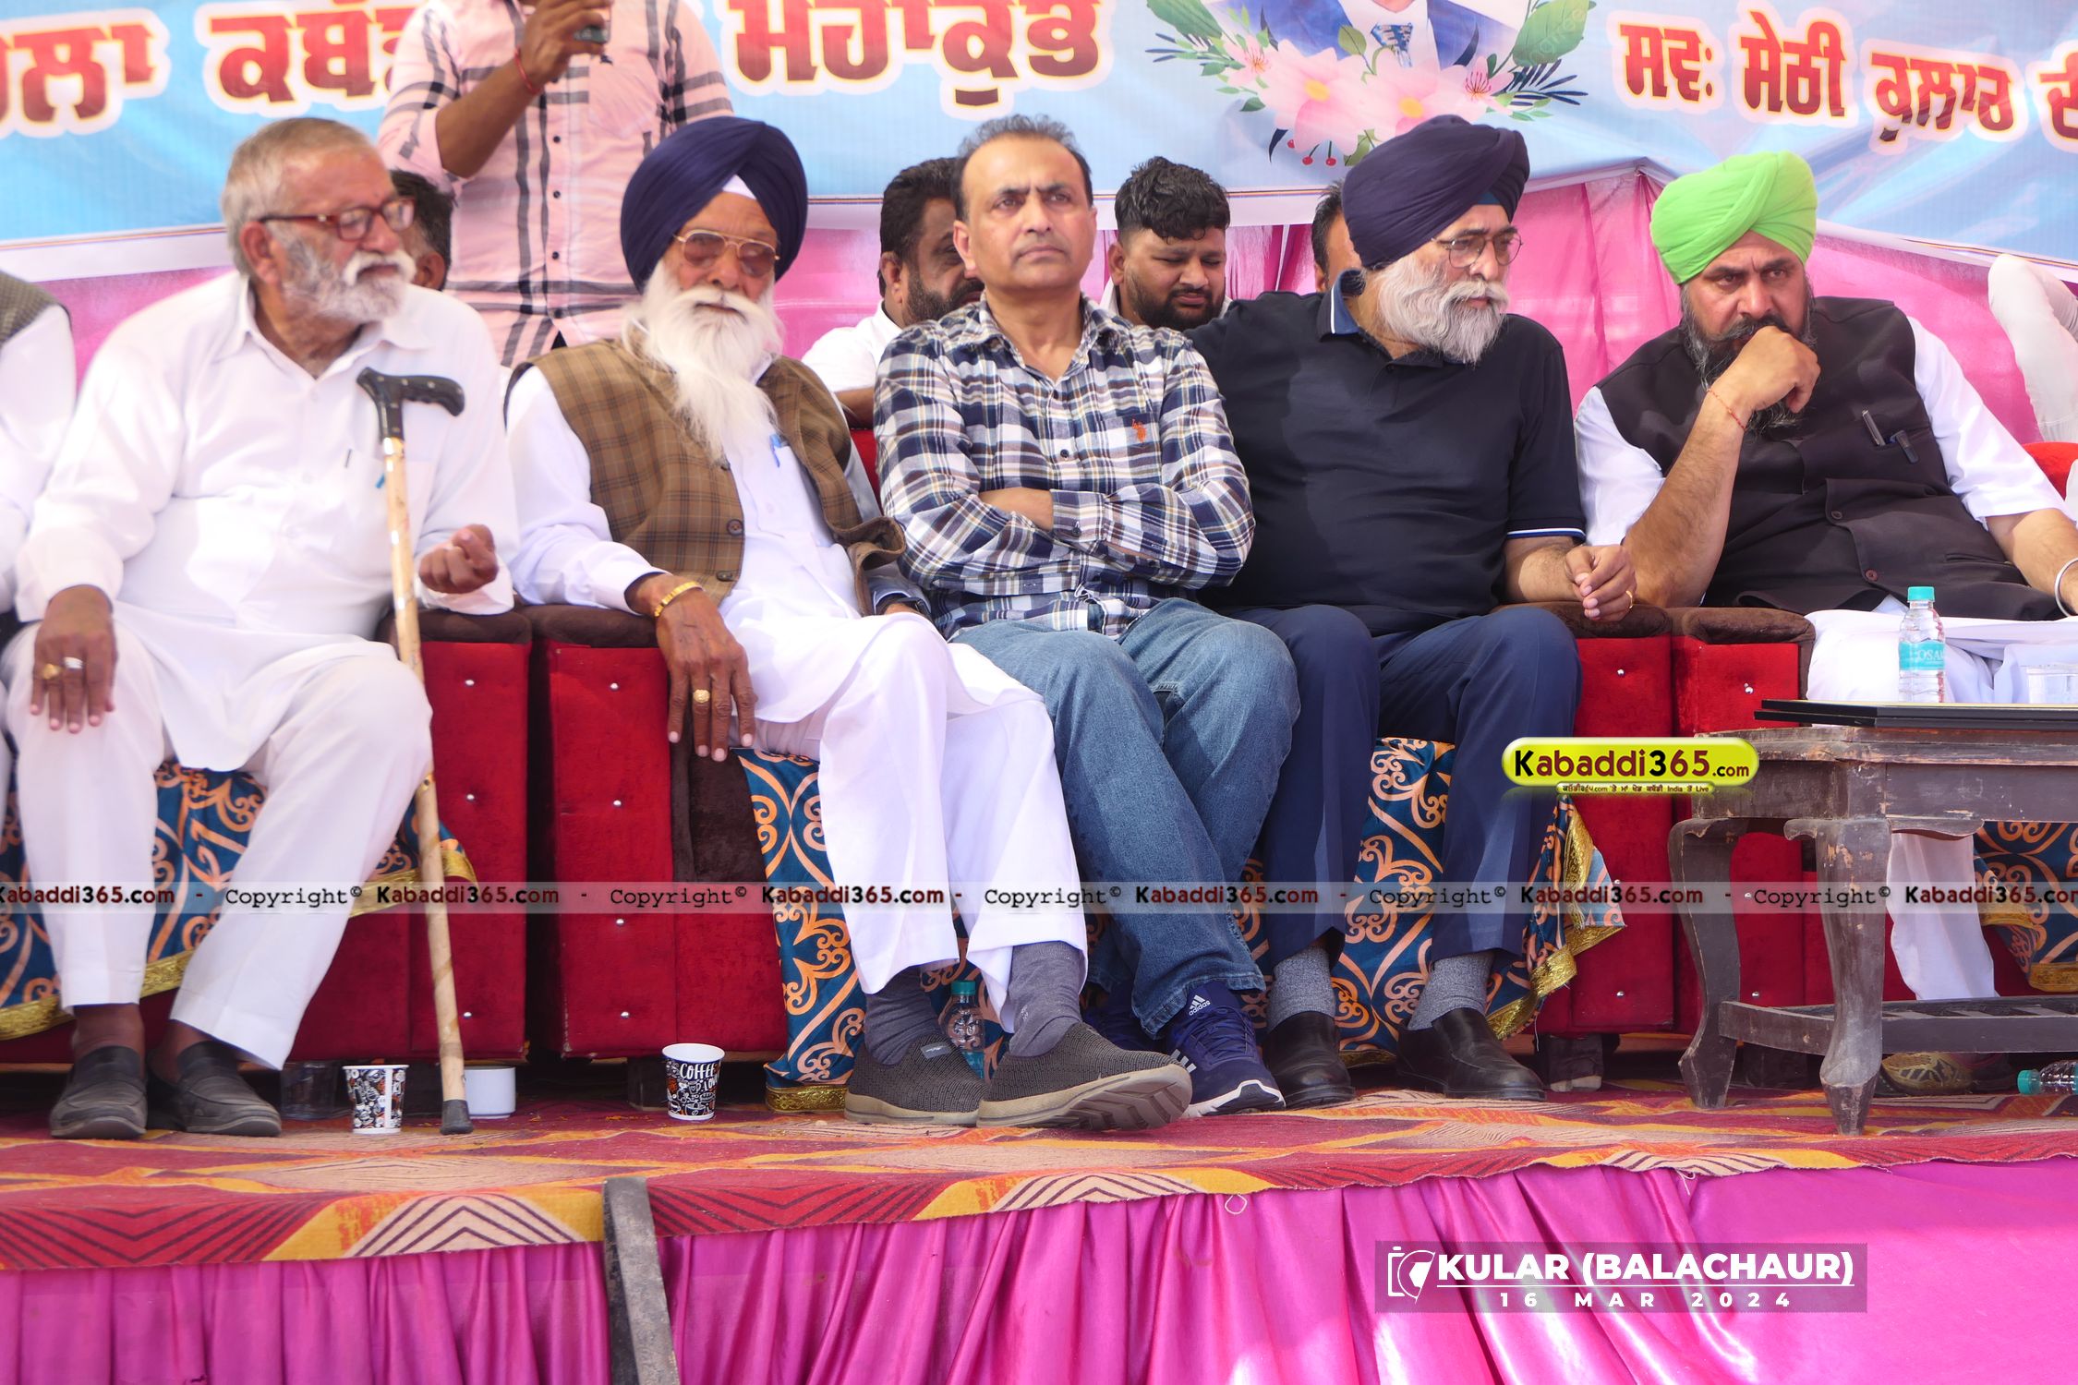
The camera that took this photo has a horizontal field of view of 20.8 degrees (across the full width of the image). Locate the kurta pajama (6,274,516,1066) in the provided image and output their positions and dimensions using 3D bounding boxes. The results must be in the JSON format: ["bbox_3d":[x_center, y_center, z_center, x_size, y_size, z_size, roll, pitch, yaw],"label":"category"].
[{"bbox_3d":[-0.970,-0.050,7.060,0.620,0.970,0.760,0,0,-14],"label":"kurta pajama"}]

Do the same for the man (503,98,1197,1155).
[{"bbox_3d":[-0.300,-0.115,7.120,0.620,1.260,1.000,0,0,-24],"label":"man"}]

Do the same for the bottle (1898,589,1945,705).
[{"bbox_3d":[1.023,-0.042,6.550,0.053,0.160,0.053,0,-1,0],"label":"bottle"}]

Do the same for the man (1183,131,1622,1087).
[{"bbox_3d":[0.450,-0.125,7.500,0.600,1.280,0.860,0,0,-13],"label":"man"}]

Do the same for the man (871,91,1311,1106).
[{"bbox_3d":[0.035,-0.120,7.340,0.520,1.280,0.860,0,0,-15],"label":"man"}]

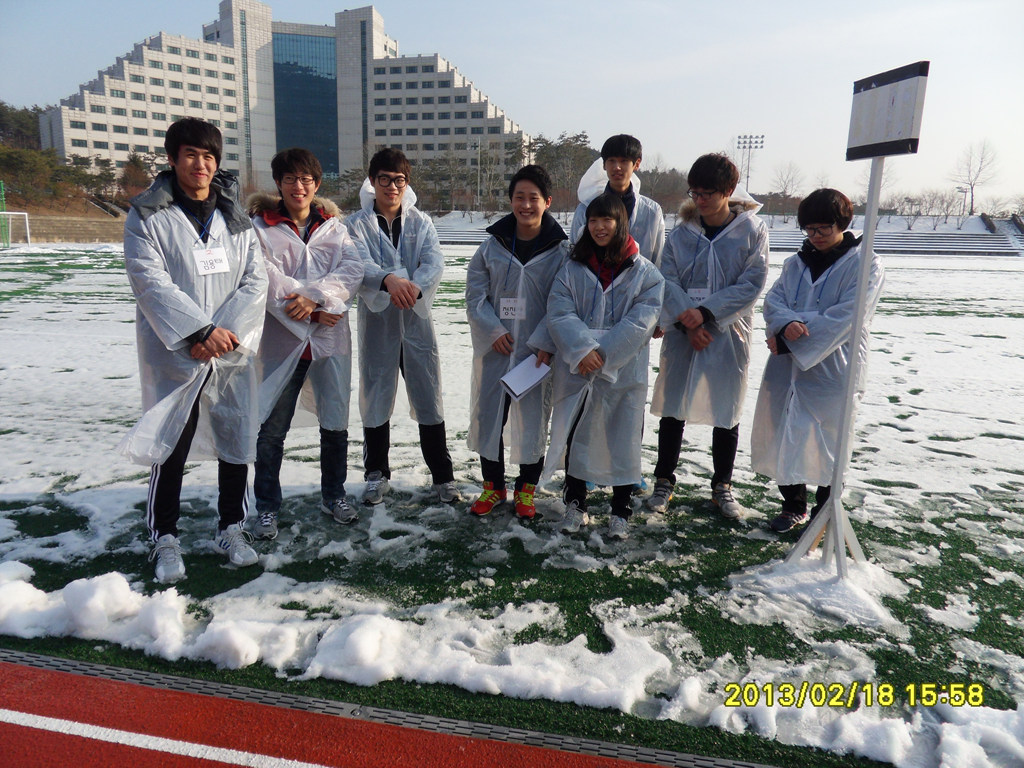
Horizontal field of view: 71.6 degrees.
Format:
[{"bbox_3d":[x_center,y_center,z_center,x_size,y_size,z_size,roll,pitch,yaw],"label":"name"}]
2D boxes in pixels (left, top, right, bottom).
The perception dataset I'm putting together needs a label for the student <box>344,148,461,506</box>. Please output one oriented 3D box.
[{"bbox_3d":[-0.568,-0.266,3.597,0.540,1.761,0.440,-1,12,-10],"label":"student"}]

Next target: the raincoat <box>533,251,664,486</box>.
[{"bbox_3d":[0.408,-0.065,3.274,0.600,1.140,0.420,3,12,12],"label":"raincoat"}]

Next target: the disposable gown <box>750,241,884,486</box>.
[{"bbox_3d":[1.470,-0.102,3.395,0.560,1.200,0.440,8,14,31],"label":"disposable gown"}]

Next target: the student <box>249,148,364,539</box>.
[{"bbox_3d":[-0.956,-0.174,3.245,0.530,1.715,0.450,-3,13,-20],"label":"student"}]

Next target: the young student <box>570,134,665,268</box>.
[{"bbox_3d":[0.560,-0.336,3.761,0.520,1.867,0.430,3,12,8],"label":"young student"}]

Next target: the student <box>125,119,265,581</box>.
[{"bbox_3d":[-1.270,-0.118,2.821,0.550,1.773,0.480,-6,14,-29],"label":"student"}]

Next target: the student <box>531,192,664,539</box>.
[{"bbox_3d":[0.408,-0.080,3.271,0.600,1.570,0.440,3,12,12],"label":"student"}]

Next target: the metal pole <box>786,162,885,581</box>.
[{"bbox_3d":[1.363,-0.034,2.858,0.360,1.680,0.340,-1,12,-10],"label":"metal pole"}]

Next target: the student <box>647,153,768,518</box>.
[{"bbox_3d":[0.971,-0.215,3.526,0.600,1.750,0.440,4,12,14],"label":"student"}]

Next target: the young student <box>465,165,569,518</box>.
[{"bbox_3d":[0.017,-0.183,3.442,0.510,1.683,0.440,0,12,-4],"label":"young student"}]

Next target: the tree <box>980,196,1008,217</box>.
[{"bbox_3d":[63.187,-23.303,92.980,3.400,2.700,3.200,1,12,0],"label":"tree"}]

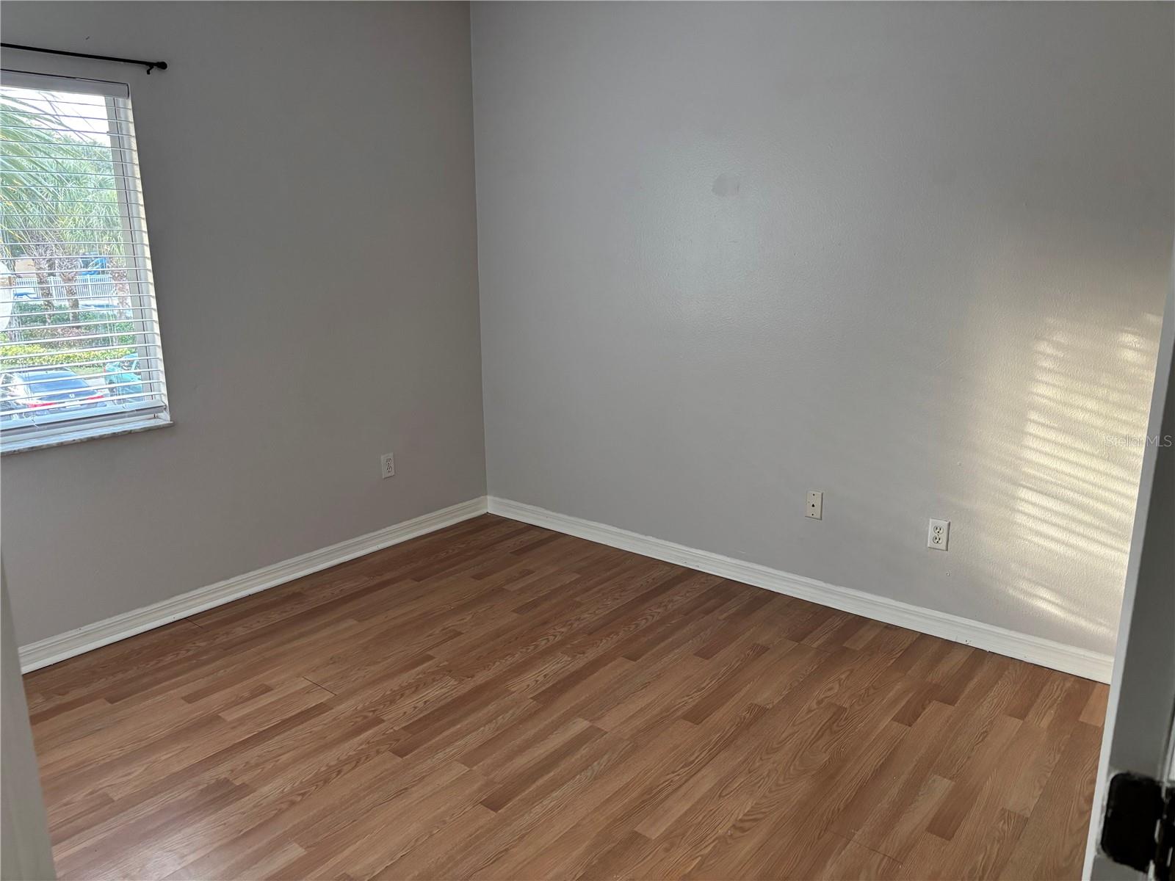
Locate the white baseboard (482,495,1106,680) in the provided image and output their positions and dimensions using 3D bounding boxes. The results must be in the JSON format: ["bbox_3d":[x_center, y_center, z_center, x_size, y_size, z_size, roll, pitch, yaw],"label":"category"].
[{"bbox_3d":[0.636,0.565,3.911,3.060,0.099,0.015,11,18,38],"label":"white baseboard"}]

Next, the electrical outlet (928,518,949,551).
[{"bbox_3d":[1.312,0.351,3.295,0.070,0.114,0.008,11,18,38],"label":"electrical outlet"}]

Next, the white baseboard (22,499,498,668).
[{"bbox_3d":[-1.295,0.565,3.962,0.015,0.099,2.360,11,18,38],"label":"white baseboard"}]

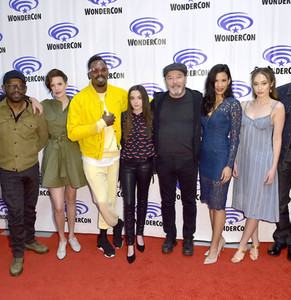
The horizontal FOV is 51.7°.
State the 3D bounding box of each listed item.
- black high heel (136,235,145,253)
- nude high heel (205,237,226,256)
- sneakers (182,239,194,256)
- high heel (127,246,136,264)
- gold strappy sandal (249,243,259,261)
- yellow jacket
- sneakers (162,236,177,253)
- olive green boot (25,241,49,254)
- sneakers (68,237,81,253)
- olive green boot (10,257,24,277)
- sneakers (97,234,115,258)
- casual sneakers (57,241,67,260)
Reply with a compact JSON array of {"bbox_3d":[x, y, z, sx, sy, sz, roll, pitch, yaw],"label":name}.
[{"bbox_3d":[-0.048,0.924,3.025,0.080,0.125,0.215,-2,10,-7],"label":"black high heel"},{"bbox_3d":[0.679,0.940,2.935,0.235,0.140,0.080,-5,10,-25],"label":"nude high heel"},{"bbox_3d":[0.427,0.924,2.983,0.105,0.120,0.285,0,10,8],"label":"sneakers"},{"bbox_3d":[-0.137,0.972,2.871,0.080,0.130,0.220,-1,9,-2],"label":"high heel"},{"bbox_3d":[1.036,0.937,2.835,0.085,0.120,0.210,3,10,23],"label":"gold strappy sandal"},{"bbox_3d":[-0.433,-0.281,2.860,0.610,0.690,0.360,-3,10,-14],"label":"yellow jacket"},{"bbox_3d":[0.263,0.920,3.028,0.105,0.120,0.285,3,10,22],"label":"sneakers"},{"bbox_3d":[-1.111,0.957,3.092,0.295,0.125,0.110,5,11,33],"label":"olive green boot"},{"bbox_3d":[-0.737,0.961,3.117,0.095,0.095,0.265,-6,10,-26],"label":"sneakers"},{"bbox_3d":[-1.164,1.014,2.738,0.110,0.130,0.295,-4,10,-15],"label":"olive green boot"},{"bbox_3d":[-0.394,0.914,2.960,0.100,0.180,0.285,-6,11,-27],"label":"sneakers"},{"bbox_3d":[-0.827,0.982,3.002,0.095,0.095,0.265,-2,9,-6],"label":"casual sneakers"}]

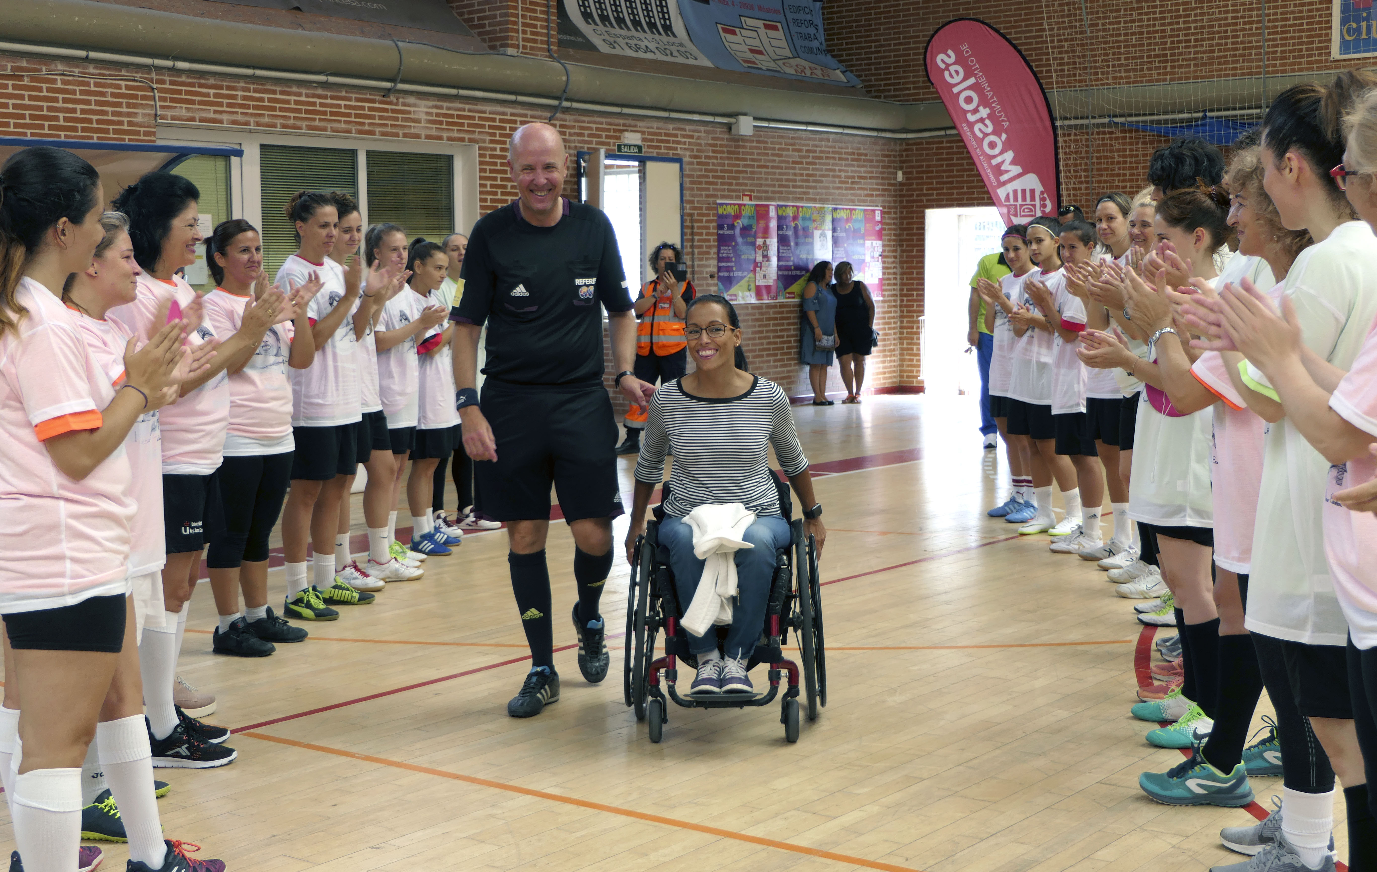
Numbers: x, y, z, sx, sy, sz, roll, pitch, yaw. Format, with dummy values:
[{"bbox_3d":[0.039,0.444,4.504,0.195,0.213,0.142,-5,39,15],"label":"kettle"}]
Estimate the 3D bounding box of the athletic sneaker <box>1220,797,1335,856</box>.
[{"bbox_3d":[1.386,0.925,4.311,0.280,0.120,0.100,2,6,31],"label":"athletic sneaker"}]

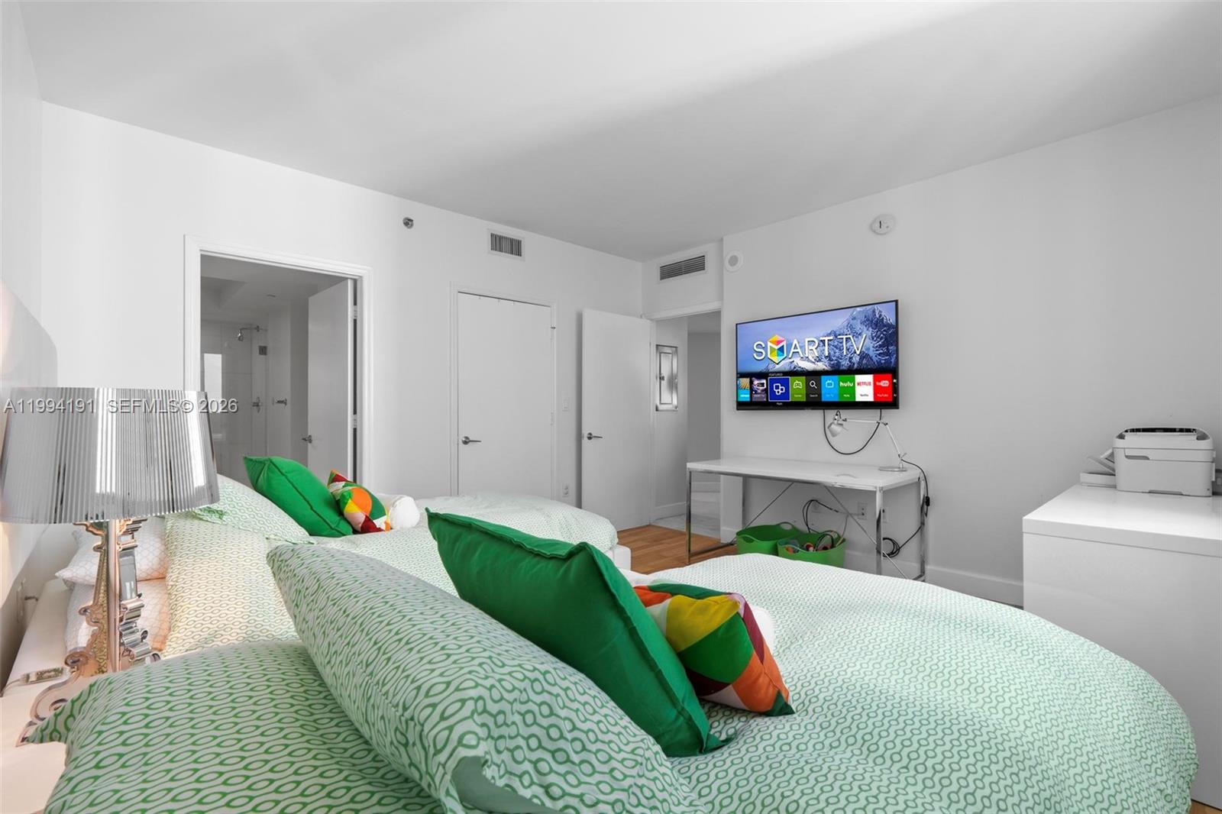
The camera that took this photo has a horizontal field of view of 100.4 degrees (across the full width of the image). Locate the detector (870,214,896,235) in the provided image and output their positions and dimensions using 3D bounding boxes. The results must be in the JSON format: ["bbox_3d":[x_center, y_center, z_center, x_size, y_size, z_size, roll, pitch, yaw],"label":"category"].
[{"bbox_3d":[1.844,-1.238,3.448,0.050,0.135,0.145,0,0,-42],"label":"detector"}]

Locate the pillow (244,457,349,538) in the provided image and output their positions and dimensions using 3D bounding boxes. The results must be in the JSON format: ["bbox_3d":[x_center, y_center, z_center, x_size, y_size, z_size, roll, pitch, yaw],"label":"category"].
[{"bbox_3d":[-1.371,0.374,2.203,0.450,0.450,0.170,0,40,45],"label":"pillow"}]

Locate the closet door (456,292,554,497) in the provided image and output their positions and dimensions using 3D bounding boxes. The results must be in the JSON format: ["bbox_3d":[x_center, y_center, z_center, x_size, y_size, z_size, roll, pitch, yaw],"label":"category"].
[{"bbox_3d":[-0.842,0.150,4.147,0.850,2.030,0.045,0,0,-42],"label":"closet door"}]

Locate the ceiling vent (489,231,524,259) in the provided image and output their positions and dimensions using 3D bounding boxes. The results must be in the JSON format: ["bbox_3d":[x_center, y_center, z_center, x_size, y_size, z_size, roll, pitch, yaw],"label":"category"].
[{"bbox_3d":[-0.842,-1.309,4.122,0.320,0.180,0.025,0,0,-42],"label":"ceiling vent"}]

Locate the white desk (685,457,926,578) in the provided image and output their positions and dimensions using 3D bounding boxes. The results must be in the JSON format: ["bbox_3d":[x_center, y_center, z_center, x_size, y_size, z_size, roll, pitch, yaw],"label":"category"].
[{"bbox_3d":[1.295,0.794,3.533,0.730,0.755,1.360,0,0,-42],"label":"white desk"}]

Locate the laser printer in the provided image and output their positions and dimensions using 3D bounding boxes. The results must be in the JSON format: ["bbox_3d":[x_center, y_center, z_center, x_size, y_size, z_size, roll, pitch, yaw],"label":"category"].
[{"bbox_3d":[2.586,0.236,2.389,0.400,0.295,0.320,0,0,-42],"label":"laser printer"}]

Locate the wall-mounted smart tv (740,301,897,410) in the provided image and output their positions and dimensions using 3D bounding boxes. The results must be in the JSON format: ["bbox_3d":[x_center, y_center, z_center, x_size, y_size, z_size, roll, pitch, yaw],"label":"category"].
[{"bbox_3d":[1.480,-0.340,3.830,0.060,0.715,1.240,0,0,-42],"label":"wall-mounted smart tv"}]

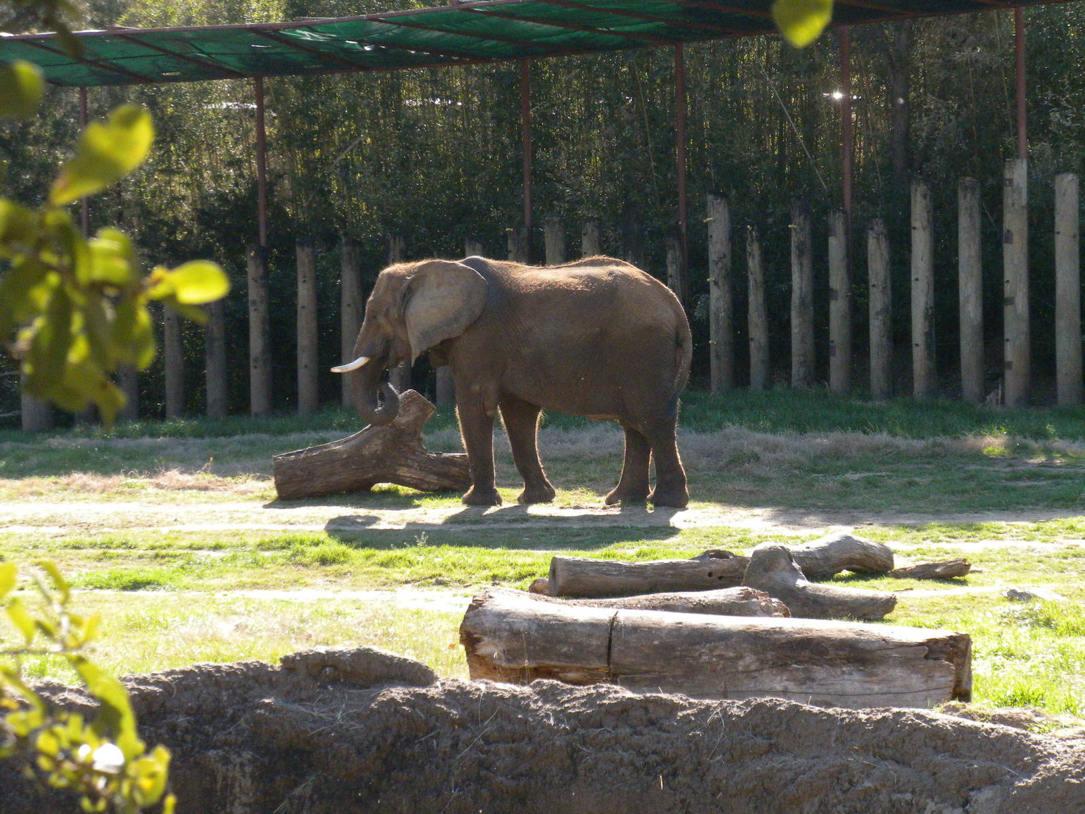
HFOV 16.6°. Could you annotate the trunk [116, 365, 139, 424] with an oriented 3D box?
[{"bbox_3d":[-6.075,-0.743,54.500,0.297,1.920,0.297,-2,3,-6],"label":"trunk"}]

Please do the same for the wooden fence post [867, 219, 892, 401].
[{"bbox_3d":[4.633,-1.347,51.204,0.320,2.500,0.320,-1,4,0],"label":"wooden fence post"}]

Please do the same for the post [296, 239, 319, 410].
[{"bbox_3d":[-3.409,-1.154,54.000,0.307,2.516,0.307,-1,3,-4],"label":"post"}]

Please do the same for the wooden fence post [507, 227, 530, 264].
[{"bbox_3d":[-0.338,-1.269,52.007,0.290,2.420,0.290,-1,4,0],"label":"wooden fence post"}]

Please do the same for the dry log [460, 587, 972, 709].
[{"bbox_3d":[1.164,1.652,25.275,3.520,0.640,0.660,3,6,22],"label":"dry log"}]

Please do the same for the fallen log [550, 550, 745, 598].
[{"bbox_3d":[0.840,1.326,29.700,1.650,0.360,0.340,-1,3,0],"label":"fallen log"}]

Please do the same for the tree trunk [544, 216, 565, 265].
[{"bbox_3d":[0.189,-1.509,57.500,0.300,2.800,0.300,-1,3,0],"label":"tree trunk"}]

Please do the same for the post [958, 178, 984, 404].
[{"bbox_3d":[5.574,-1.499,48.500,0.314,2.921,0.314,-1,3,7],"label":"post"}]

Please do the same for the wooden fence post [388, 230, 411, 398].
[{"bbox_3d":[-1.984,-1.188,51.709,0.310,2.370,0.310,-1,4,0],"label":"wooden fence post"}]

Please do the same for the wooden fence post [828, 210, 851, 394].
[{"bbox_3d":[4.142,-1.419,52.003,0.300,2.540,0.300,-1,4,0],"label":"wooden fence post"}]

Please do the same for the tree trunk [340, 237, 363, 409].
[{"bbox_3d":[-2.739,-1.192,53.500,0.304,2.444,0.304,-1,3,-3],"label":"tree trunk"}]

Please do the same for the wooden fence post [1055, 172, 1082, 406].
[{"bbox_3d":[6.766,-1.511,48.000,0.316,2.989,0.316,-1,3,8],"label":"wooden fence post"}]

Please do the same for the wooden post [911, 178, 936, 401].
[{"bbox_3d":[5.504,-1.700,54.000,0.320,3.170,0.320,-1,3,0],"label":"wooden post"}]

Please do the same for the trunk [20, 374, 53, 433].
[{"bbox_3d":[-6.677,-0.909,49.108,0.360,2.400,0.360,-1,4,0],"label":"trunk"}]

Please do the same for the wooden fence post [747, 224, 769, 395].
[{"bbox_3d":[3.268,-1.496,56.500,0.280,2.500,0.280,-1,3,0],"label":"wooden fence post"}]

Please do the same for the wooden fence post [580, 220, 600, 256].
[{"bbox_3d":[0.751,-1.509,57.500,0.280,2.800,0.280,-1,3,0],"label":"wooden fence post"}]

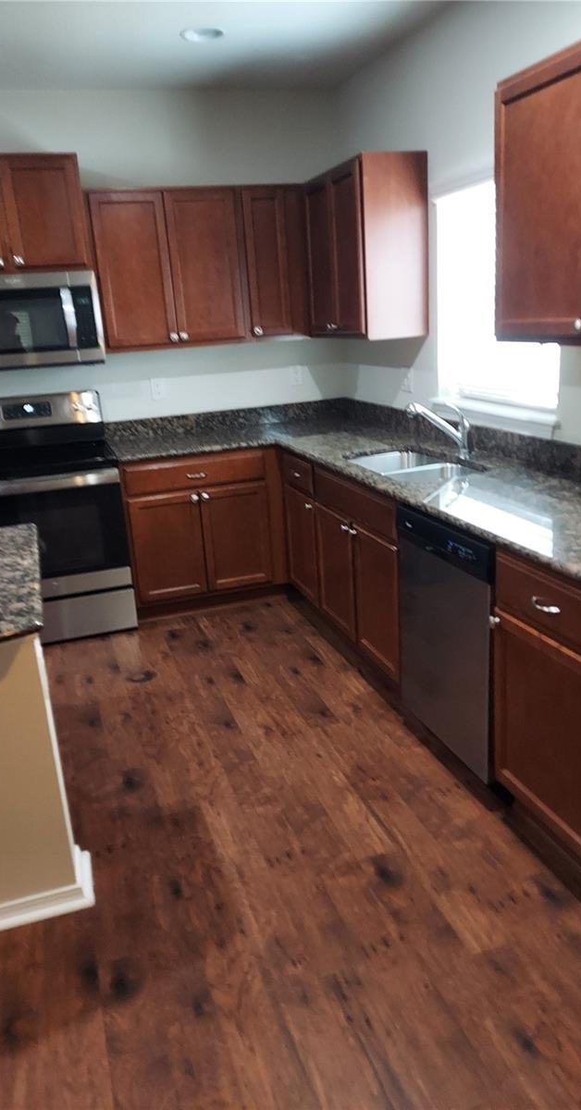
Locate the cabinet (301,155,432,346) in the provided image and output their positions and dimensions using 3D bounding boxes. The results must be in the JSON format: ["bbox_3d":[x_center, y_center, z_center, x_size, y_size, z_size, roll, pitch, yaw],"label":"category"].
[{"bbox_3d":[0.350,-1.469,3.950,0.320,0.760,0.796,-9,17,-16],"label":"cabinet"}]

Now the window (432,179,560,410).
[{"bbox_3d":[0.815,-1.039,3.219,0.080,0.885,0.960,-9,17,-16],"label":"window"}]

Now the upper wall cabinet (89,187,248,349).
[{"bbox_3d":[-0.642,-1.478,4.194,0.765,0.760,0.320,-9,17,-16],"label":"upper wall cabinet"}]

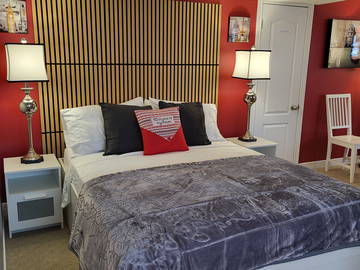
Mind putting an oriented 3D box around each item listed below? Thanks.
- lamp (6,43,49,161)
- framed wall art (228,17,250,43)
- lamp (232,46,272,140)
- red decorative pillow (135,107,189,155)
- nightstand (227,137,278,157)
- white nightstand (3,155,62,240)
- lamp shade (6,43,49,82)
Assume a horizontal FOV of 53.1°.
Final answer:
[{"bbox_3d":[-1.195,-0.260,2.860,0.281,0.983,0.281,-5,14,-25],"label":"lamp"},{"bbox_3d":[0.624,-1.102,3.794,0.254,0.254,0.032,-5,14,-25],"label":"framed wall art"},{"bbox_3d":[0.738,-0.417,3.764,0.281,0.983,0.281,-5,14,-25],"label":"lamp"},{"bbox_3d":[-0.153,-0.039,3.237,0.436,0.421,0.140,-5,-17,-25],"label":"red decorative pillow"},{"bbox_3d":[0.756,0.327,3.908,0.391,0.532,0.411,-5,14,-25],"label":"nightstand"},{"bbox_3d":[-1.212,0.485,2.998,0.391,0.532,0.411,-5,14,-25],"label":"white nightstand"},{"bbox_3d":[-1.189,-0.560,2.795,0.281,0.281,0.281,-5,14,-25],"label":"lamp shade"}]

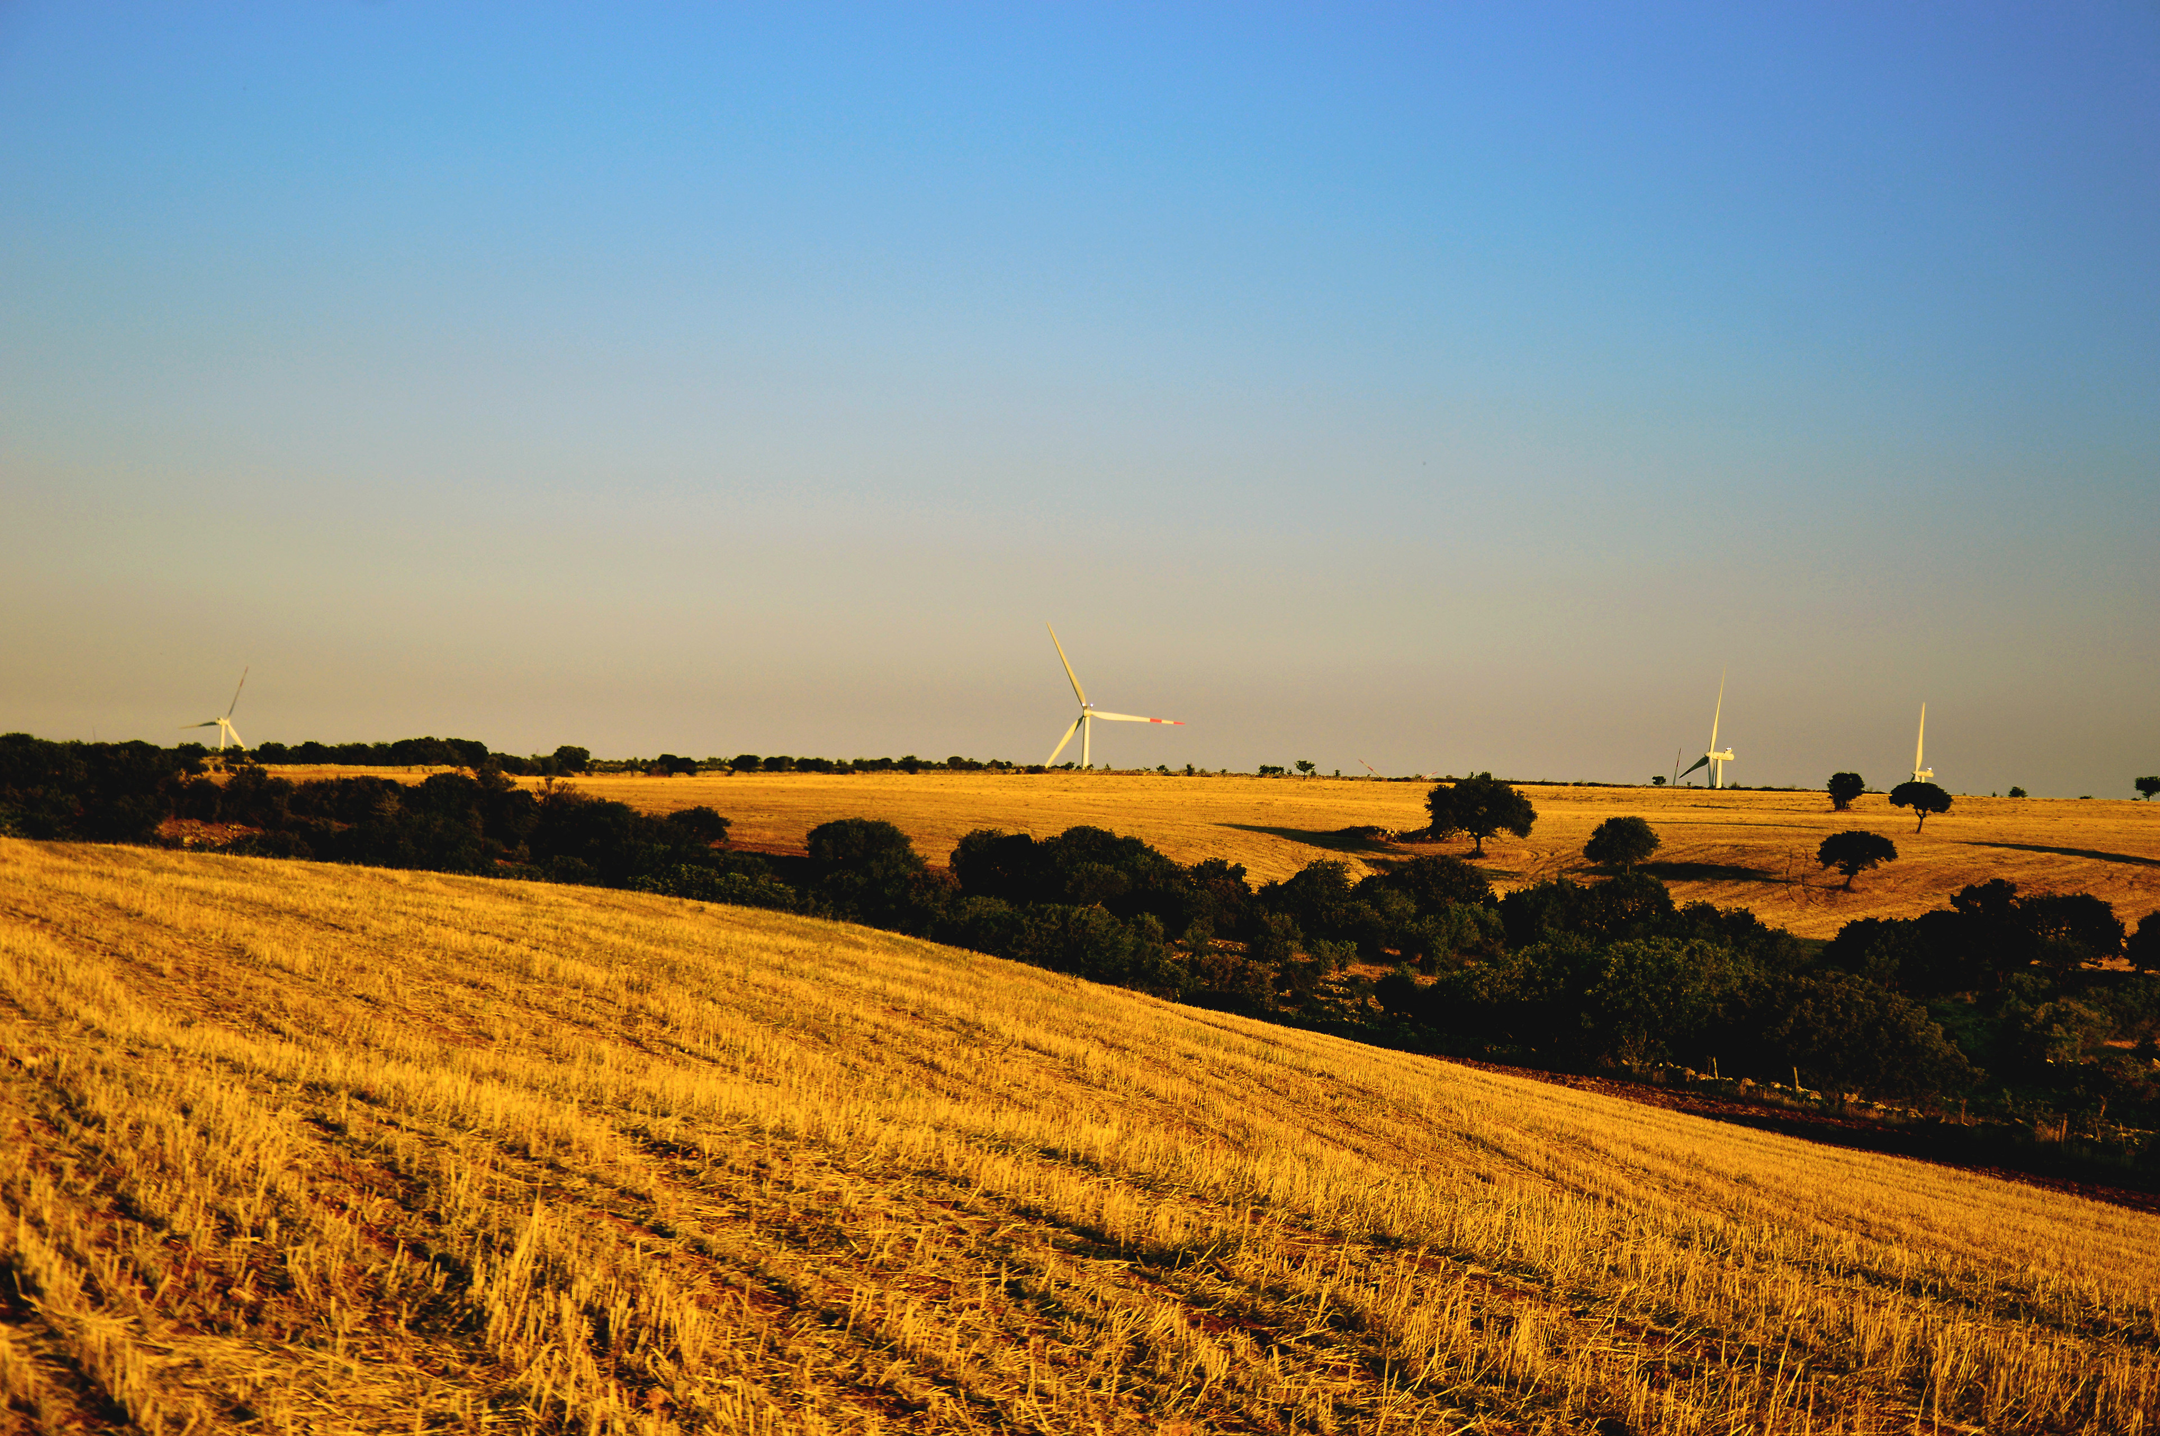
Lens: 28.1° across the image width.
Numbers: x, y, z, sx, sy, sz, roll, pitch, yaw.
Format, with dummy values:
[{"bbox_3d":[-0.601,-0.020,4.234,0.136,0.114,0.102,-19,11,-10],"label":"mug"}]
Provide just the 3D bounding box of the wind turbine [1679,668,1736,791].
[{"bbox_3d":[310.600,38.300,2115.000,15.500,129.000,79.000,3,-1,-6],"label":"wind turbine"}]

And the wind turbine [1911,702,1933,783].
[{"bbox_3d":[551.900,55.300,2828.000,15.500,131.000,81.000,3,-1,-6],"label":"wind turbine"}]

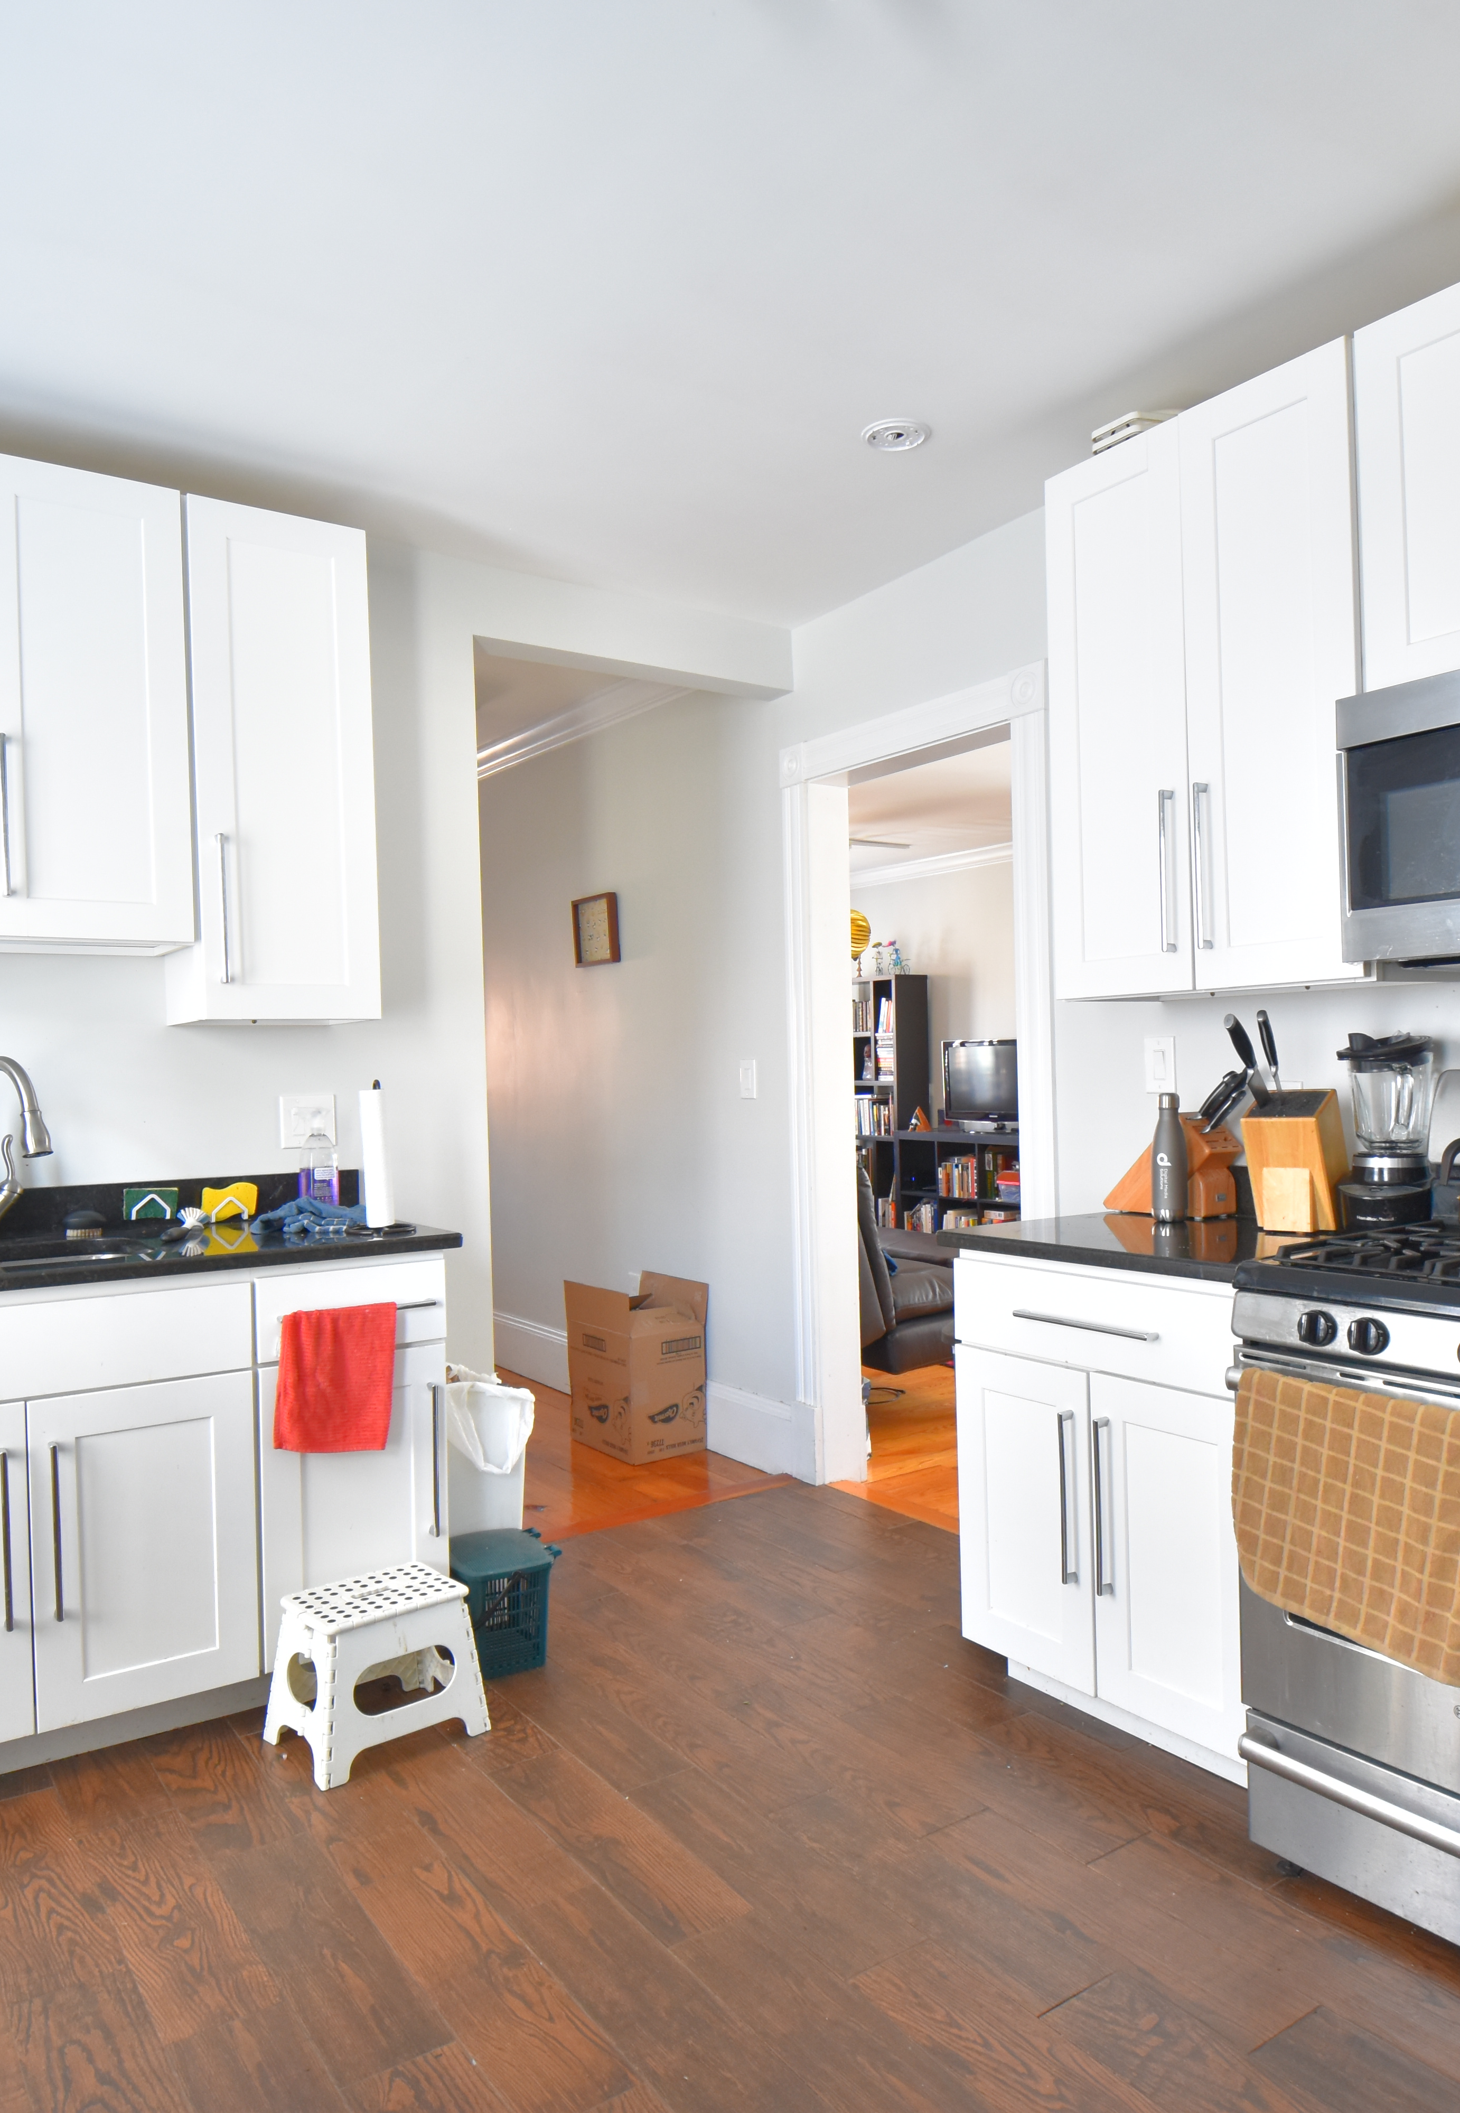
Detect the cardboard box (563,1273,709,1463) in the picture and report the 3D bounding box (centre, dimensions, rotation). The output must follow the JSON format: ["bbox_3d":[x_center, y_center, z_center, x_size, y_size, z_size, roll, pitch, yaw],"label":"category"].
[{"bbox_3d":[-0.305,1.011,4.335,0.270,0.535,0.375,-1,0,-34],"label":"cardboard box"}]

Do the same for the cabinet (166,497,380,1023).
[{"bbox_3d":[-1.050,-0.632,3.030,0.380,1.100,0.330,-1,-1,-31],"label":"cabinet"}]

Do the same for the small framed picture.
[{"bbox_3d":[-0.491,-0.468,4.869,0.035,0.245,0.275,-1,-1,-37],"label":"small framed picture"}]

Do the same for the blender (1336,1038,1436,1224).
[{"bbox_3d":[1.206,0.137,2.427,0.158,0.368,0.168,-2,-1,43],"label":"blender"}]

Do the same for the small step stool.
[{"bbox_3d":[-0.661,1.149,2.484,0.320,0.262,0.235,-1,0,-39],"label":"small step stool"}]

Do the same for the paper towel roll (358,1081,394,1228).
[{"bbox_3d":[-0.733,0.212,2.755,0.056,0.287,0.056,-1,0,0],"label":"paper towel roll"}]

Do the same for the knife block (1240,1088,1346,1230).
[{"bbox_3d":[1.051,0.195,2.436,0.132,0.256,0.215,-2,0,41],"label":"knife block"}]

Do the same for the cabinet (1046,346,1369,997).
[{"bbox_3d":[1.010,-0.684,2.639,0.330,1.100,0.665,-1,-1,-37],"label":"cabinet"}]

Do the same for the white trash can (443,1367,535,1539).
[{"bbox_3d":[-0.650,1.048,3.173,0.280,0.500,0.310,-1,-1,-31],"label":"white trash can"}]

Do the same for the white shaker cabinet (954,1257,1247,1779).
[{"bbox_3d":[0.875,0.802,2.528,0.620,0.880,0.604,-1,0,-38],"label":"white shaker cabinet"}]

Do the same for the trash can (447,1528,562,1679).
[{"bbox_3d":[-0.493,1.160,2.800,0.175,0.235,0.230,-1,0,-31],"label":"trash can"}]

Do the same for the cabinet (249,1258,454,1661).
[{"bbox_3d":[-0.898,0.798,2.872,0.381,0.790,0.610,-1,0,-31],"label":"cabinet"}]

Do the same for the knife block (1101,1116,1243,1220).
[{"bbox_3d":[0.933,0.221,2.759,0.144,0.214,0.284,-1,0,-30],"label":"knife block"}]

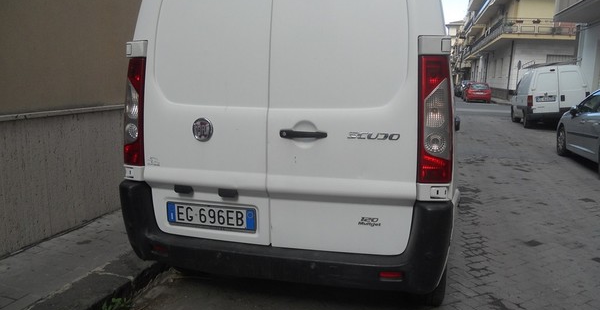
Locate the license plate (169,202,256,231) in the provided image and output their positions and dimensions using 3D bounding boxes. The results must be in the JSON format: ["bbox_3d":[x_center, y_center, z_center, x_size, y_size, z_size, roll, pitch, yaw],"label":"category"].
[{"bbox_3d":[-0.478,0.328,2.514,0.520,0.112,0.018,3,10,17],"label":"license plate"}]

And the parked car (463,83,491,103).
[{"bbox_3d":[13.106,-4.650,34.646,1.720,1.460,4.100,3,10,17],"label":"parked car"}]

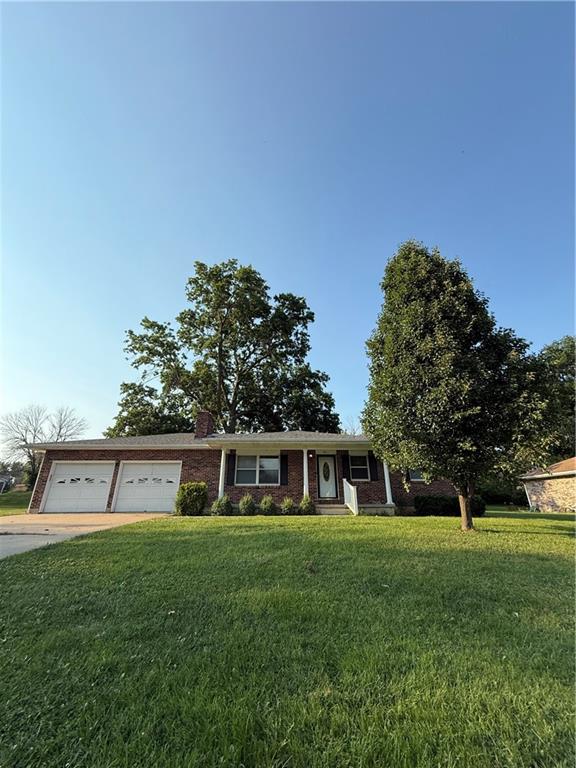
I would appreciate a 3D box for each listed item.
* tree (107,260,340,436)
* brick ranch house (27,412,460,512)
[{"bbox_3d":[-5.505,-1.379,28.505,19.500,24.600,18.000,0,-23,-1],"label":"tree"},{"bbox_3d":[-1.384,4.690,17.975,20.200,5.300,11.000,0,-23,-1],"label":"brick ranch house"}]

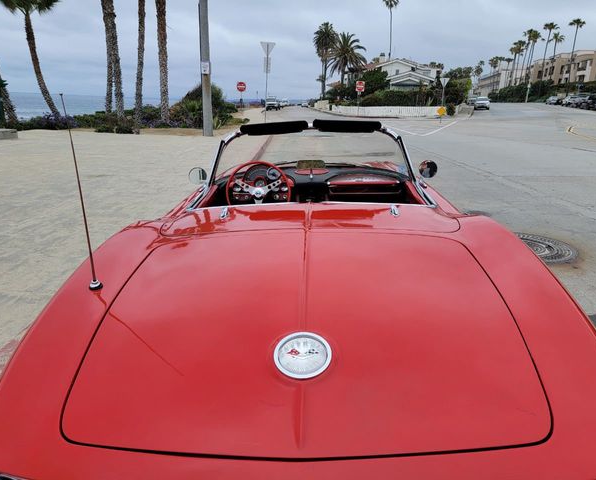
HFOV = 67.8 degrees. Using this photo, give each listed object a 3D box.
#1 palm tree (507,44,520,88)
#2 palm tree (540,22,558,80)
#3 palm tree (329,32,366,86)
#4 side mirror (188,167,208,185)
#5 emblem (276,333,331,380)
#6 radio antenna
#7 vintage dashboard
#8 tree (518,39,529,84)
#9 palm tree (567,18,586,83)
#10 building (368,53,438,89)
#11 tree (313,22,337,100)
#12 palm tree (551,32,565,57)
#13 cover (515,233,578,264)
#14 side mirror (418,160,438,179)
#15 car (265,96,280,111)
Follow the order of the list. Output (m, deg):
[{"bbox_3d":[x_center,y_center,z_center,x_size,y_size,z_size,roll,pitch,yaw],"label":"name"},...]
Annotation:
[{"bbox_3d":[50.103,-39.456,103.375,3.100,11.018,3.100,2,17,0],"label":"palm tree"},{"bbox_3d":[45.151,-32.604,81.105,2.900,12.848,2.900,2,17,0],"label":"palm tree"},{"bbox_3d":[7.484,-27.041,68.620,5.800,9.230,5.800,0,17,0],"label":"palm tree"},{"bbox_3d":[-0.597,-0.387,2.660,0.110,0.115,0.075,-1,17,-8],"label":"side mirror"},{"bbox_3d":[0.011,0.242,0.930,0.121,0.022,0.121,2,40,0],"label":"emblem"},{"bbox_3d":[-0.663,-0.127,1.350,0.045,0.603,0.045,-1,17,0],"label":"radio antenna"},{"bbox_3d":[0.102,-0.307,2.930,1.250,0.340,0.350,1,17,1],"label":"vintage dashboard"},{"bbox_3d":[52.979,-40.974,106.031,2.500,13.170,2.500,0,17,0],"label":"tree"},{"bbox_3d":[46.358,-30.436,75.130,3.000,12.678,3.000,2,17,0],"label":"palm tree"},{"bbox_3d":[13.553,-20.490,57.000,8.600,6.000,9.500,3,17,4],"label":"building"},{"bbox_3d":[4.246,-29.392,73.233,4.300,11.820,4.300,0,17,0],"label":"tree"},{"bbox_3d":[49.753,-34.300,86.380,2.600,10.982,2.600,2,17,0],"label":"palm tree"},{"bbox_3d":[2.493,0.093,4.600,0.870,0.030,0.870,0,17,0],"label":"cover"},{"bbox_3d":[0.781,-0.423,2.660,0.110,0.115,0.075,5,17,10],"label":"side mirror"},{"bbox_3d":[-3.706,-19.879,65.000,1.900,1.880,4.800,1,17,4],"label":"car"}]

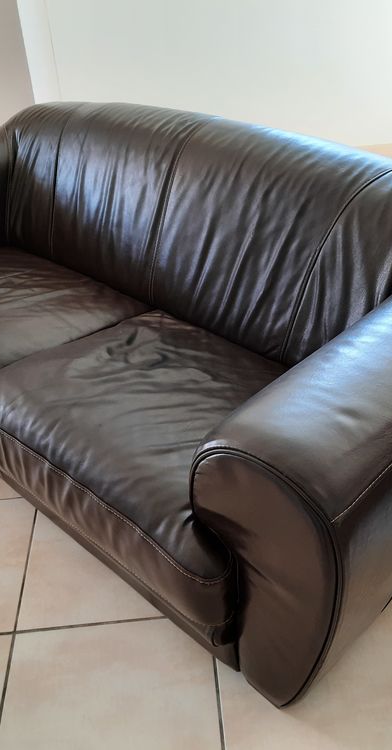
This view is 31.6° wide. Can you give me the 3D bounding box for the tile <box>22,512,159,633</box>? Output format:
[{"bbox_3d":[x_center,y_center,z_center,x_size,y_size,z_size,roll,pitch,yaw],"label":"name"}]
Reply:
[{"bbox_3d":[-0.202,0.445,1.740,0.439,0.010,0.420,-5,35,-1],"label":"tile"}]

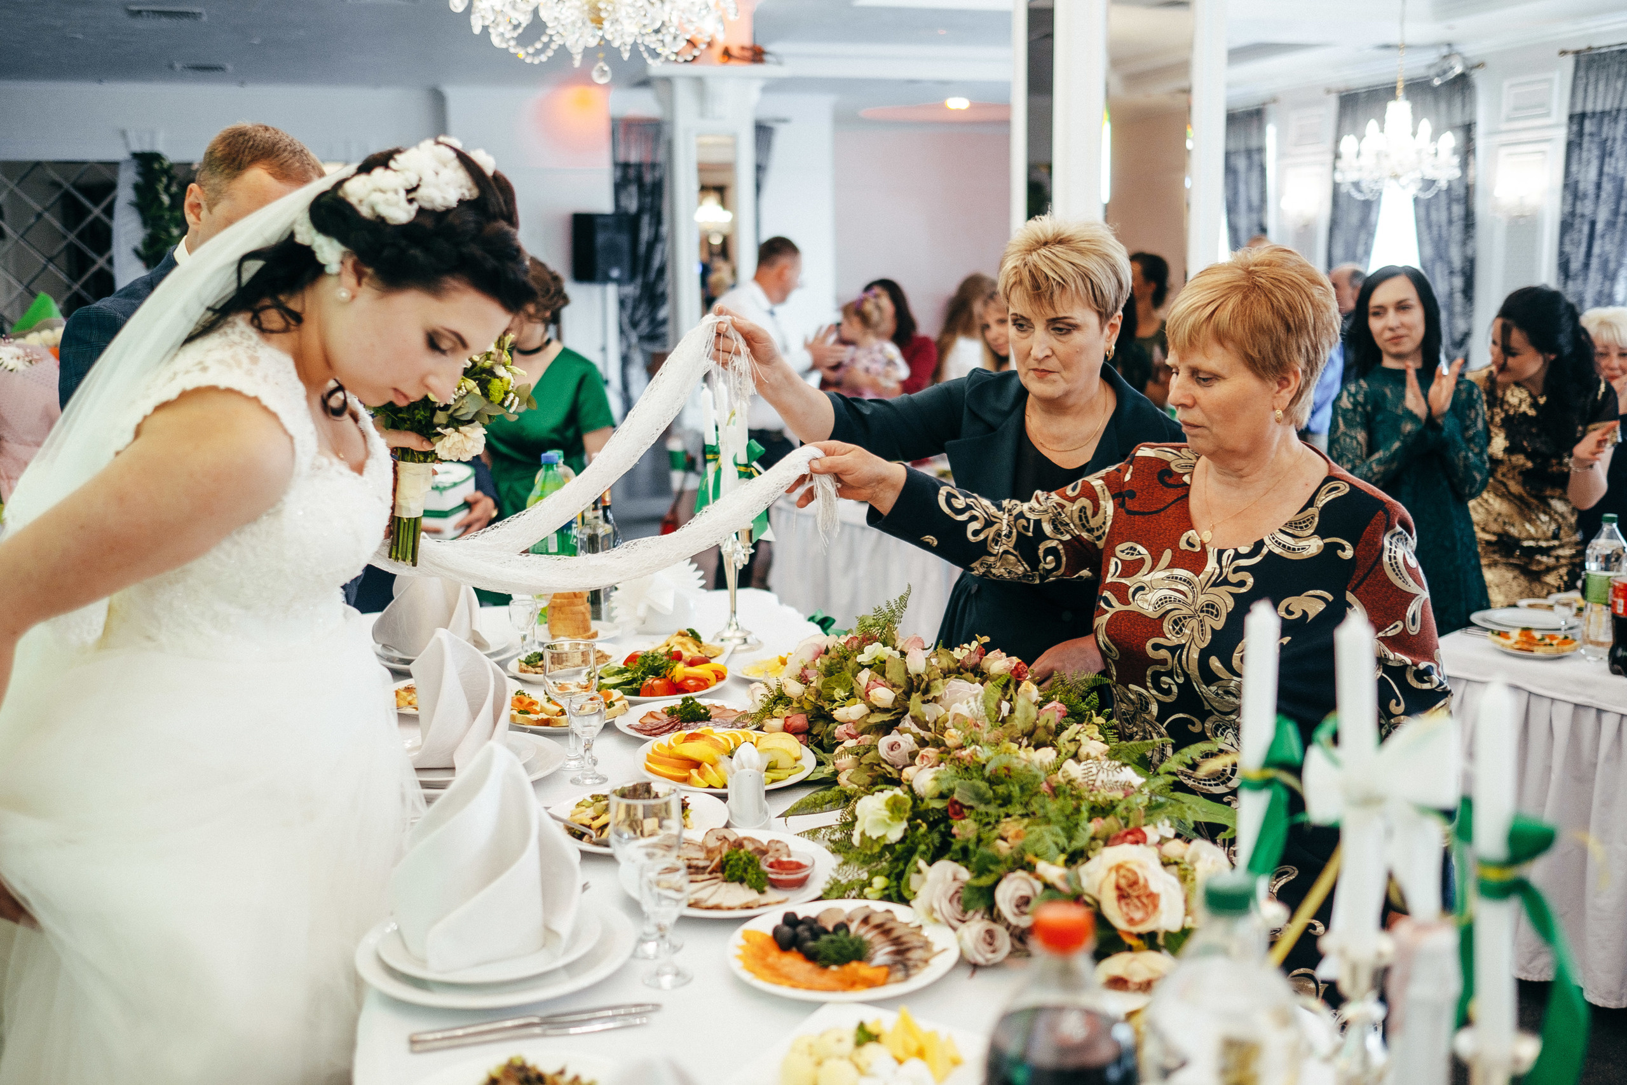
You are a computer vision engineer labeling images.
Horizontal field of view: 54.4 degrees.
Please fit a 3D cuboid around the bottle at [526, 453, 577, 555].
[{"bbox_3d":[-0.526,0.000,3.159,0.098,0.336,0.098,-1,11,0],"label":"bottle"}]

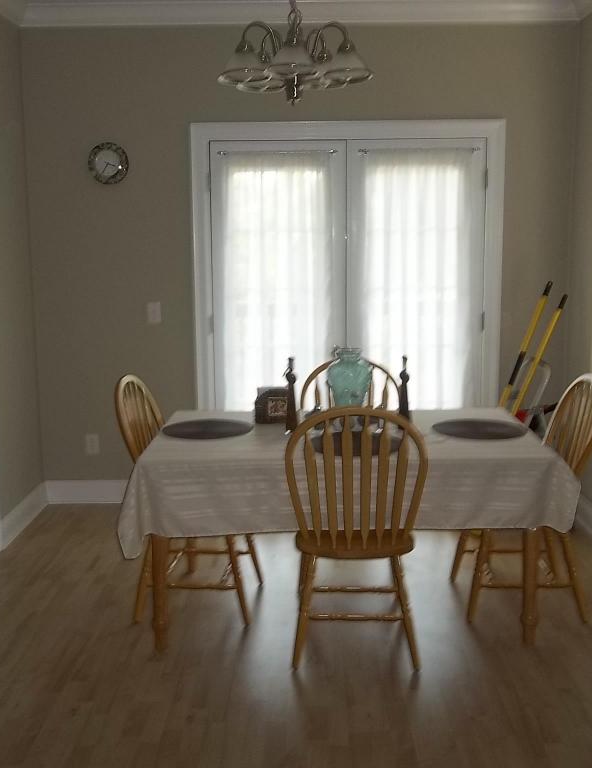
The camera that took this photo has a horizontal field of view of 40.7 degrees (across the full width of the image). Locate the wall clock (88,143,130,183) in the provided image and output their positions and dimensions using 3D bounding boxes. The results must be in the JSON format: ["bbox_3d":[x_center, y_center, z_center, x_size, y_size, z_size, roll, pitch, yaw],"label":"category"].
[{"bbox_3d":[-1.024,-1.205,4.365,0.228,0.228,0.040,0,10,1],"label":"wall clock"}]

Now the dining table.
[{"bbox_3d":[0.188,0.568,3.245,1.530,0.760,0.910,0,10,0],"label":"dining table"}]

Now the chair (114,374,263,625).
[{"bbox_3d":[-0.432,0.448,3.338,0.540,0.970,0.475,1,10,5],"label":"chair"}]

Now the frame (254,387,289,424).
[{"bbox_3d":[-0.095,0.088,3.357,0.150,0.150,0.060,-1,10,-4],"label":"frame"}]

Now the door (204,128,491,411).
[{"bbox_3d":[0.290,-0.340,4.536,1.550,2.100,0.090,0,10,1],"label":"door"}]

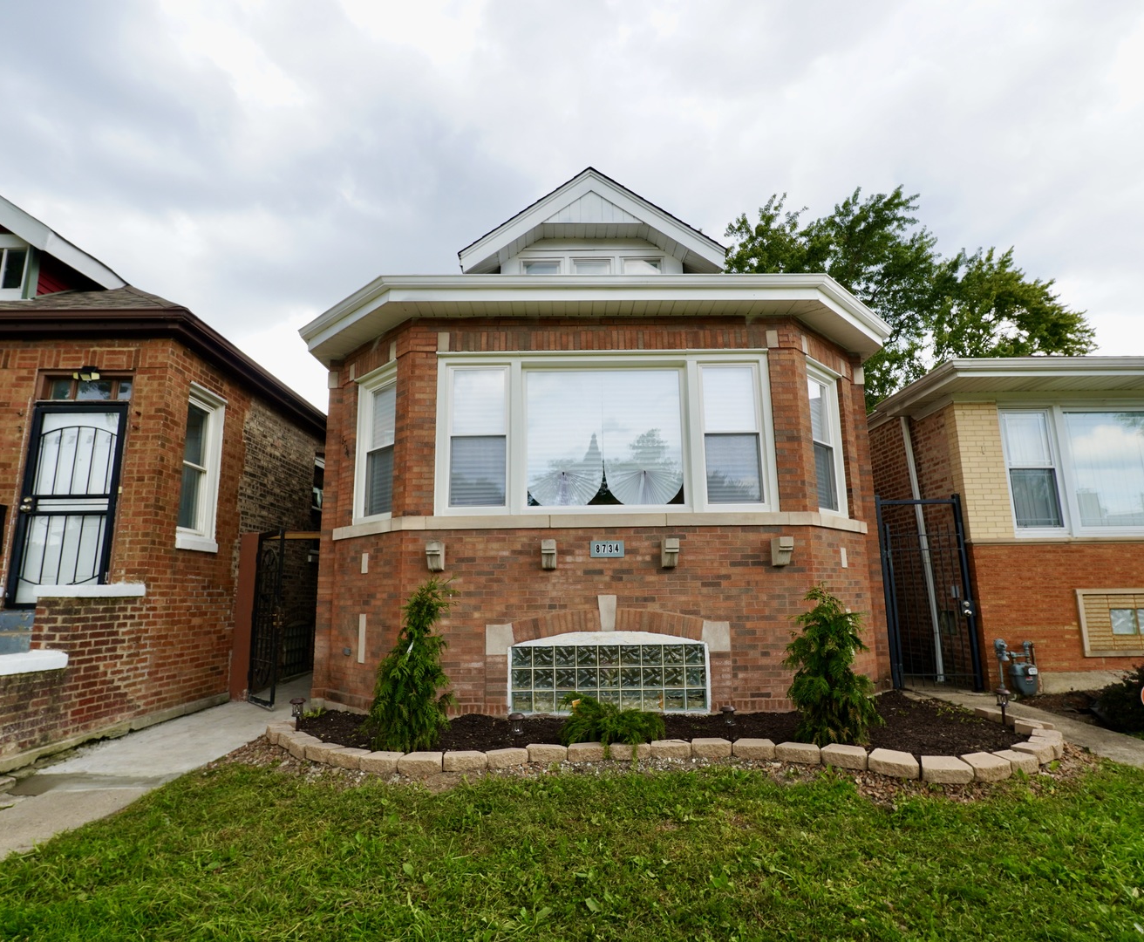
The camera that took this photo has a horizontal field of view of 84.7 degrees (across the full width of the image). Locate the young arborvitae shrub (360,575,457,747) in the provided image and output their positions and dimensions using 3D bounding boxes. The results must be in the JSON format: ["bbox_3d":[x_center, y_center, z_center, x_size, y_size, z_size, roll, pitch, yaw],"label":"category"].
[{"bbox_3d":[-1.267,1.465,4.920,0.680,1.240,0.660,-1,-11,-1],"label":"young arborvitae shrub"}]

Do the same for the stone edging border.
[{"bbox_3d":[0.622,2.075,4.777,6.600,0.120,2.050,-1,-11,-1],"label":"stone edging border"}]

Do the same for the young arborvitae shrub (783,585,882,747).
[{"bbox_3d":[2.014,1.476,4.928,0.720,1.160,0.700,-1,-11,-1],"label":"young arborvitae shrub"}]

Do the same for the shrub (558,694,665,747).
[{"bbox_3d":[0.305,1.893,4.816,0.820,0.330,0.720,-1,-11,-1],"label":"shrub"}]

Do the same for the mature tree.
[{"bbox_3d":[11.655,-2.636,21.085,12.500,15.200,11.000,-1,-11,-1],"label":"mature tree"}]

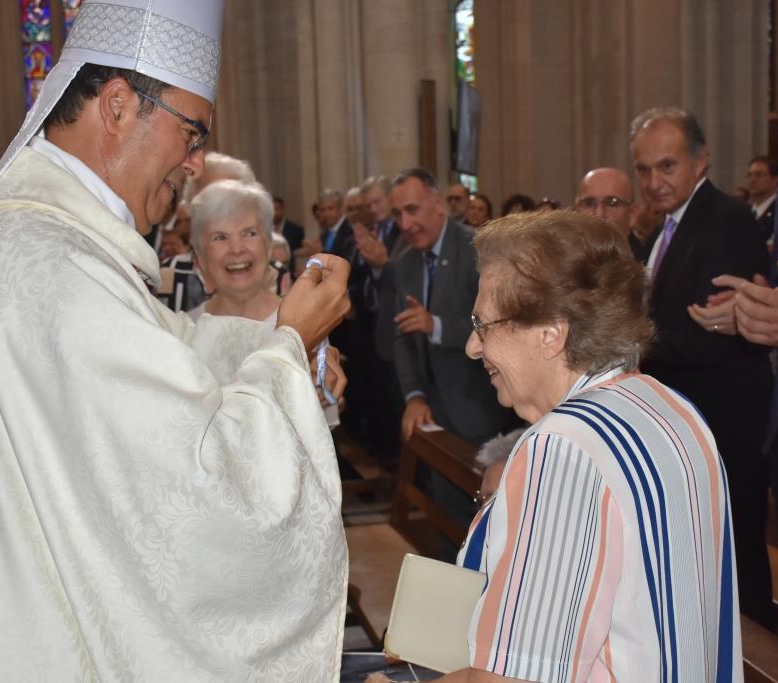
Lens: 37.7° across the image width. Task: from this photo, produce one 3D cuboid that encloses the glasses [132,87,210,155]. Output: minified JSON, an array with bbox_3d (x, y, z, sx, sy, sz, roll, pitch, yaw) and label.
[{"bbox_3d":[-0.293,-0.271,1.370,0.150,0.043,0.142,24,0,-12],"label":"glasses"}]

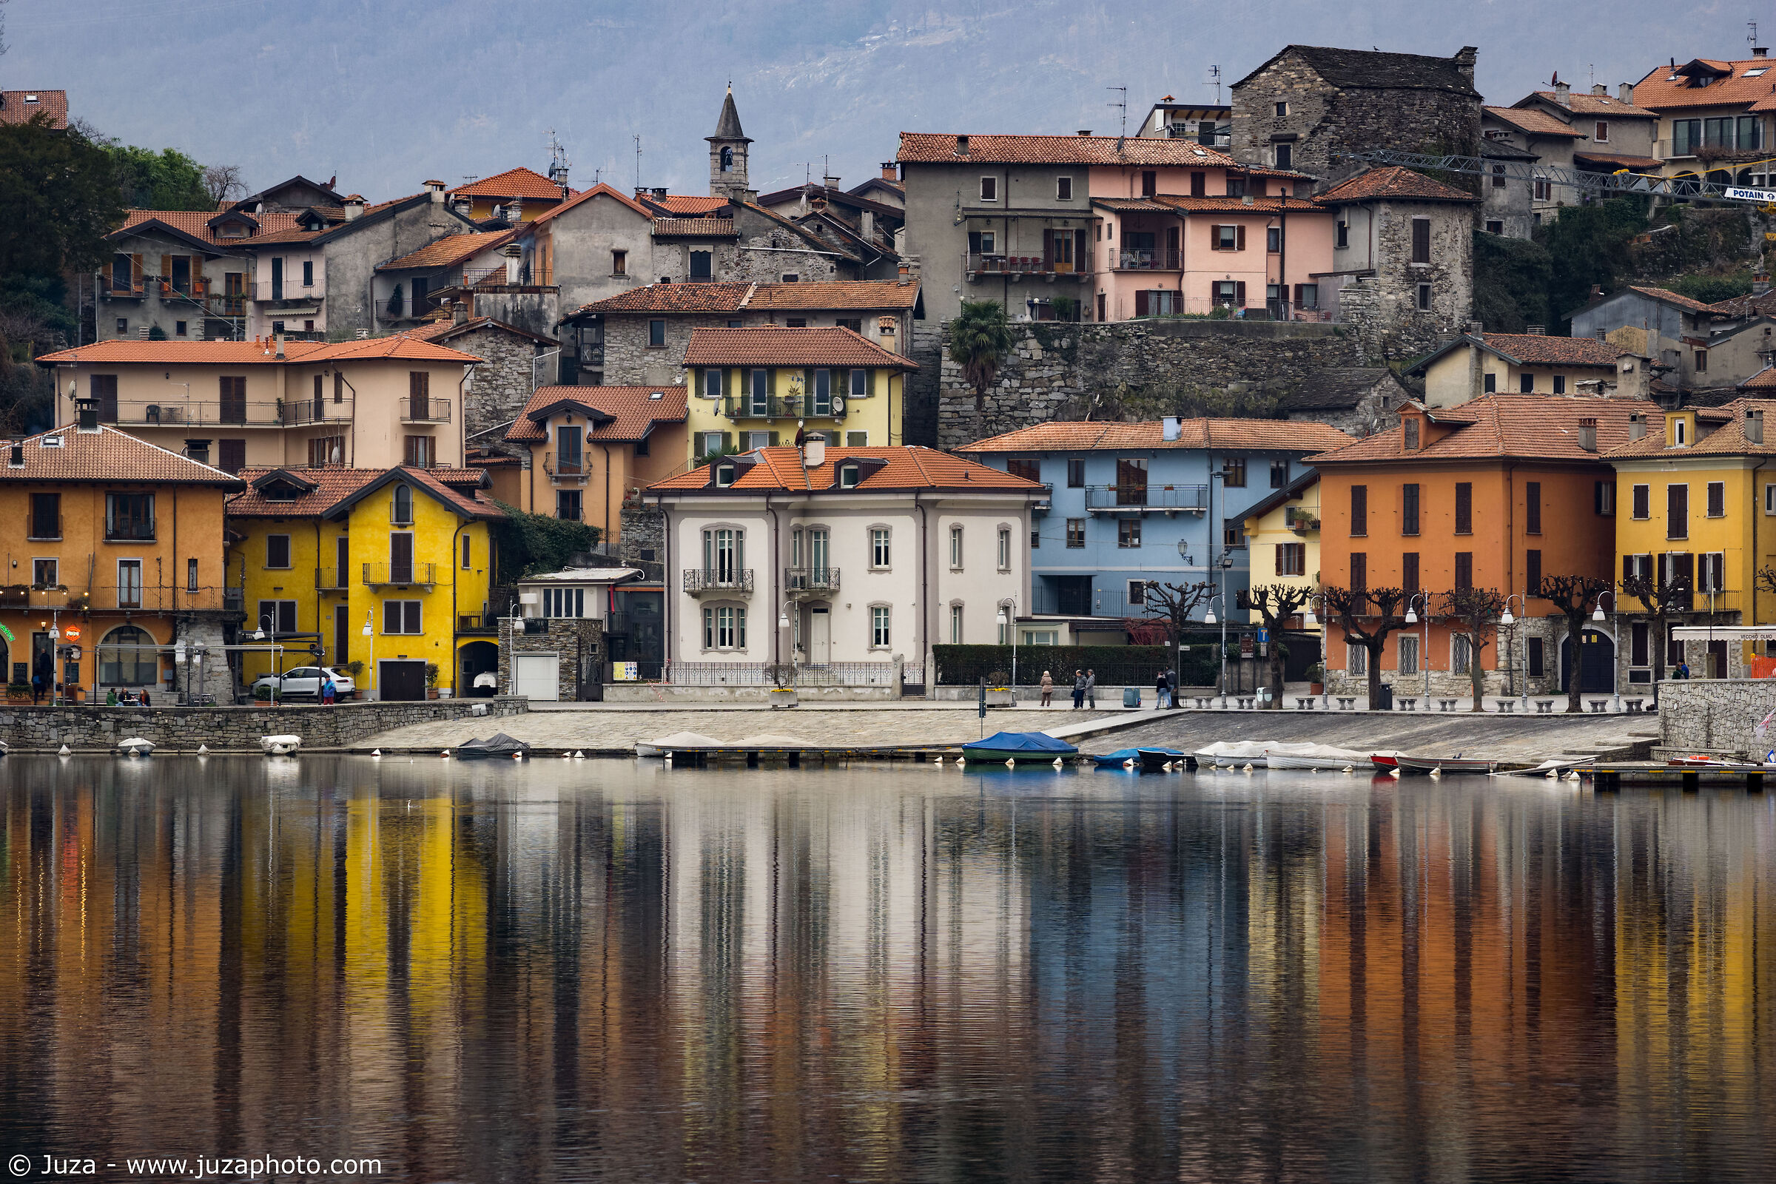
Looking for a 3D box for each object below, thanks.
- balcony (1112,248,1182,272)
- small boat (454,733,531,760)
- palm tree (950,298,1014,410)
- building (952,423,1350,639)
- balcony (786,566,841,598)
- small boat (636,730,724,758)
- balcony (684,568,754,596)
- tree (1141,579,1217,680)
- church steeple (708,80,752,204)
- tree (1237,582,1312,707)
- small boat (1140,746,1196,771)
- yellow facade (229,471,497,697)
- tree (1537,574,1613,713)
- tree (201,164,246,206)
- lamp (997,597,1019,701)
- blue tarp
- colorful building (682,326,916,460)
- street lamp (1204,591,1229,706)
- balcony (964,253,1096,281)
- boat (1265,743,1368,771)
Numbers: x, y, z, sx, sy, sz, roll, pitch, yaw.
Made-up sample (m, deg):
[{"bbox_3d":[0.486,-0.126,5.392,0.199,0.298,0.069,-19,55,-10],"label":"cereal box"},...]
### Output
[{"bbox_3d":[13.432,-17.234,402.000,3.600,1.250,1.400,0,0,-6],"label":"balcony"},{"bbox_3d":[-17.820,6.912,349.000,3.900,1.200,1.600,0,0,-41],"label":"small boat"},{"bbox_3d":[4.692,-11.752,388.000,3.200,5.900,3.200,0,0,0],"label":"palm tree"},{"bbox_3d":[12.965,-3.016,374.000,19.600,10.600,10.000,0,0,6],"label":"building"},{"bbox_3d":[-3.415,-0.424,353.000,2.200,1.300,1.050,0,-1,26],"label":"balcony"},{"bbox_3d":[-9.178,6.771,345.000,4.200,1.150,1.650,0,0,-5],"label":"small boat"},{"bbox_3d":[-7.912,-0.422,362.000,3.150,1.280,1.100,0,0,28],"label":"balcony"},{"bbox_3d":[12.528,2.238,333.000,3.300,5.500,3.200,0,0,0],"label":"tree"},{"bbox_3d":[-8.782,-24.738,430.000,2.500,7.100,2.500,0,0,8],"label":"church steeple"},{"bbox_3d":[16.565,2.309,332.000,3.200,5.450,3.100,0,0,0],"label":"tree"},{"bbox_3d":[11.010,6.587,305.000,1.400,0.780,3.200,0,-1,38],"label":"small boat"},{"bbox_3d":[-25.023,-0.497,370.000,11.800,11.100,9.300,0,0,13],"label":"yellow facade"},{"bbox_3d":[28.378,2.122,320.000,3.100,5.700,3.000,0,0,0],"label":"tree"},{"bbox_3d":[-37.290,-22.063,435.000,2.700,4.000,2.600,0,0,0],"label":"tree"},{"bbox_3d":[5.346,2.609,345.000,1.050,4.950,0.470,0,0,-28],"label":"lamp"},{"bbox_3d":[5.612,6.384,328.000,4.950,1.000,1.800,0,0,-26],"label":"blue tarp"},{"bbox_3d":[-4.563,-9.232,383.000,11.000,7.700,7.300,0,0,8],"label":"colorful building"},{"bbox_3d":[13.927,2.510,328.000,1.000,4.900,0.500,0,0,-6],"label":"street lamp"},{"bbox_3d":[7.400,-17.251,411.000,6.800,1.500,1.250,0,-1,-14],"label":"balcony"},{"bbox_3d":[17.383,6.704,313.000,4.500,1.100,1.650,0,0,22],"label":"boat"}]

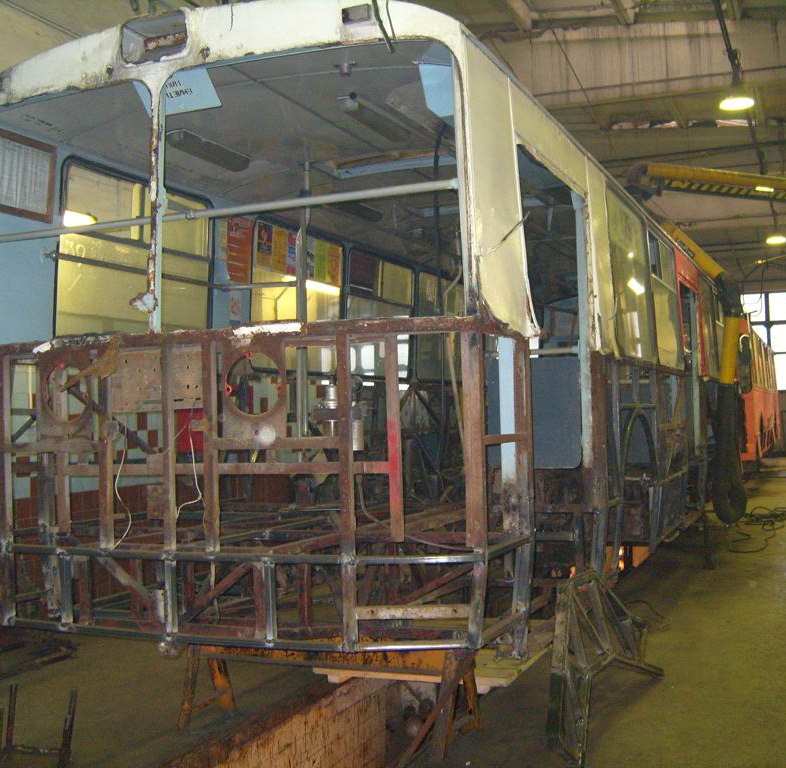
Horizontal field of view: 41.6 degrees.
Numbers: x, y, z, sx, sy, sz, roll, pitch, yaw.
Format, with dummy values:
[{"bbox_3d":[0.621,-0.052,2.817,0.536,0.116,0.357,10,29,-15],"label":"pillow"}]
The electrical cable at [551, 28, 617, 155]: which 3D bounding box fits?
[{"bbox_3d":[2.712,-4.149,14.738,0.900,1.900,0.300,-2,-2,23],"label":"electrical cable"}]

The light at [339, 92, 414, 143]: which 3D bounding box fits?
[{"bbox_3d":[-0.068,-1.240,4.860,0.170,0.080,0.660,-2,-2,23],"label":"light"}]

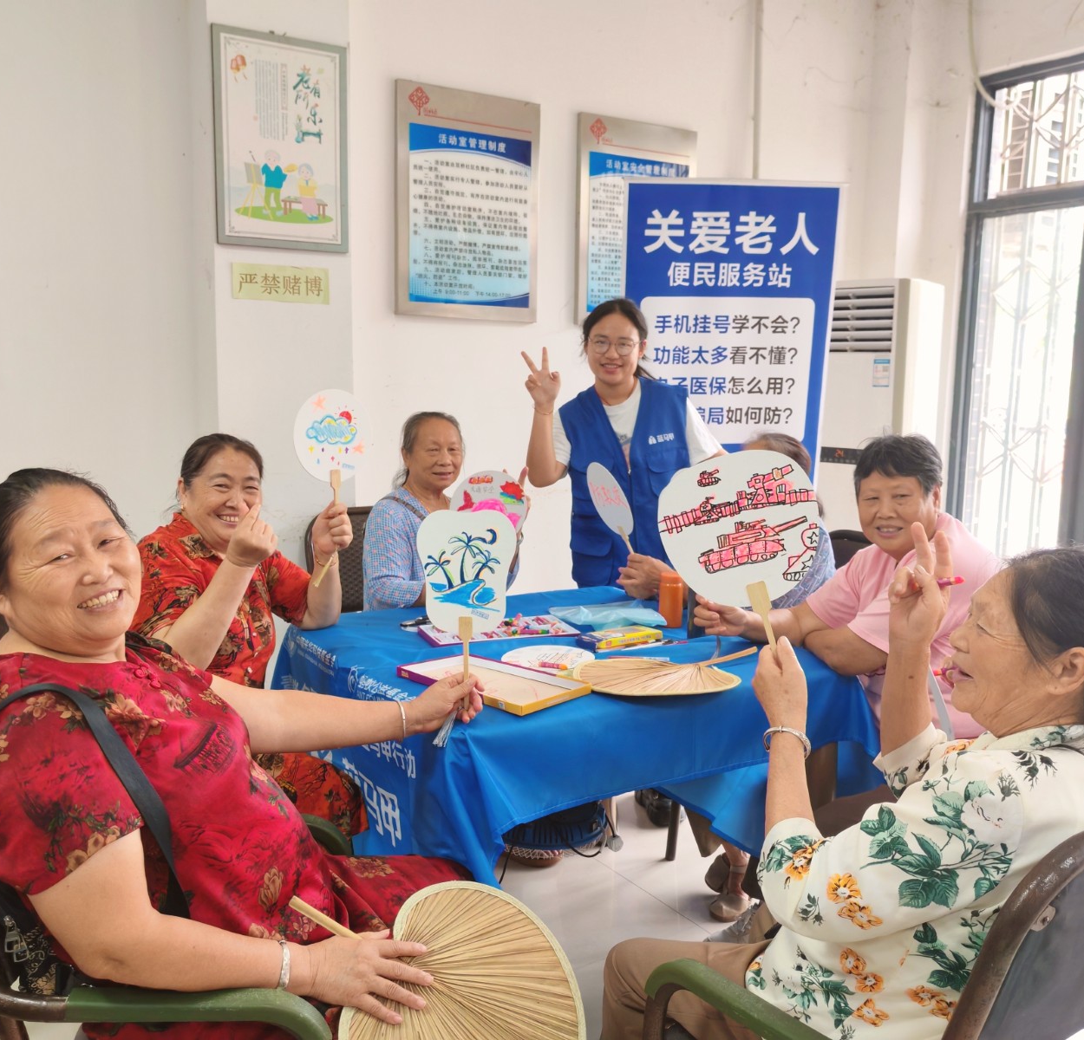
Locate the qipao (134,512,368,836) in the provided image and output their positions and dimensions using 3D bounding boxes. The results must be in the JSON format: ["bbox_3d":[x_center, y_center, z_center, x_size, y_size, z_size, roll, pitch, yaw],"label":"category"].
[{"bbox_3d":[-0.620,0.310,2.270,0.500,0.720,0.470,7,11,37],"label":"qipao"}]

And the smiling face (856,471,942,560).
[{"bbox_3d":[0.671,-0.009,2.040,0.160,0.175,0.150,6,10,30],"label":"smiling face"}]

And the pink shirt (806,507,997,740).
[{"bbox_3d":[0.719,0.230,2.120,0.450,0.500,0.330,8,11,42],"label":"pink shirt"}]

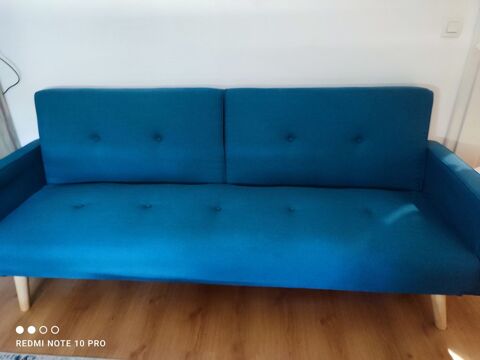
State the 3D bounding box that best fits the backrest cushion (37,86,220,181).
[{"bbox_3d":[-0.500,-0.201,1.678,0.887,0.469,0.128,1,13,4],"label":"backrest cushion"}]

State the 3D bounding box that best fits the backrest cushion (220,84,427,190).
[{"bbox_3d":[0.385,-0.187,1.611,0.887,0.469,0.128,1,13,4],"label":"backrest cushion"}]

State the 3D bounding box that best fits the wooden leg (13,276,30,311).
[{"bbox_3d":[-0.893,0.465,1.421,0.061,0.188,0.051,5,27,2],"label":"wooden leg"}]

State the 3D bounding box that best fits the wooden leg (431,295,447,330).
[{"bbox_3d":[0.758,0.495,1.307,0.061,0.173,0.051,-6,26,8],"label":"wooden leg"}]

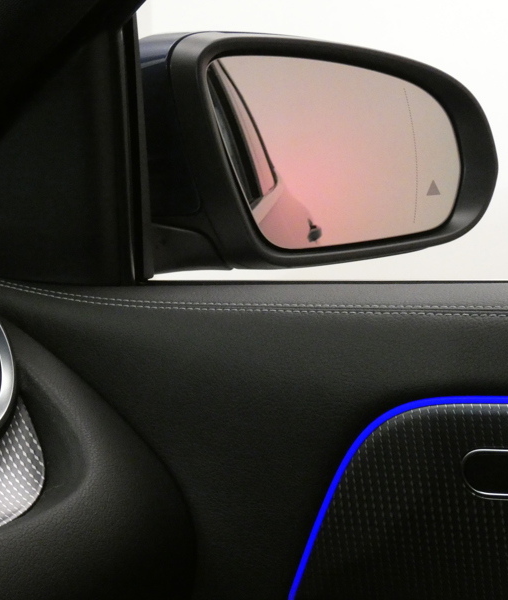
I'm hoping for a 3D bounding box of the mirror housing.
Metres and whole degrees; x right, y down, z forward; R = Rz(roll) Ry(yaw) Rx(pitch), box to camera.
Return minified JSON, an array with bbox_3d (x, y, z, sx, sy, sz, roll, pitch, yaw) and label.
[{"bbox_3d":[0.034,-0.104,1.100,0.253,0.160,0.135,-2,4,-31],"label":"mirror housing"}]

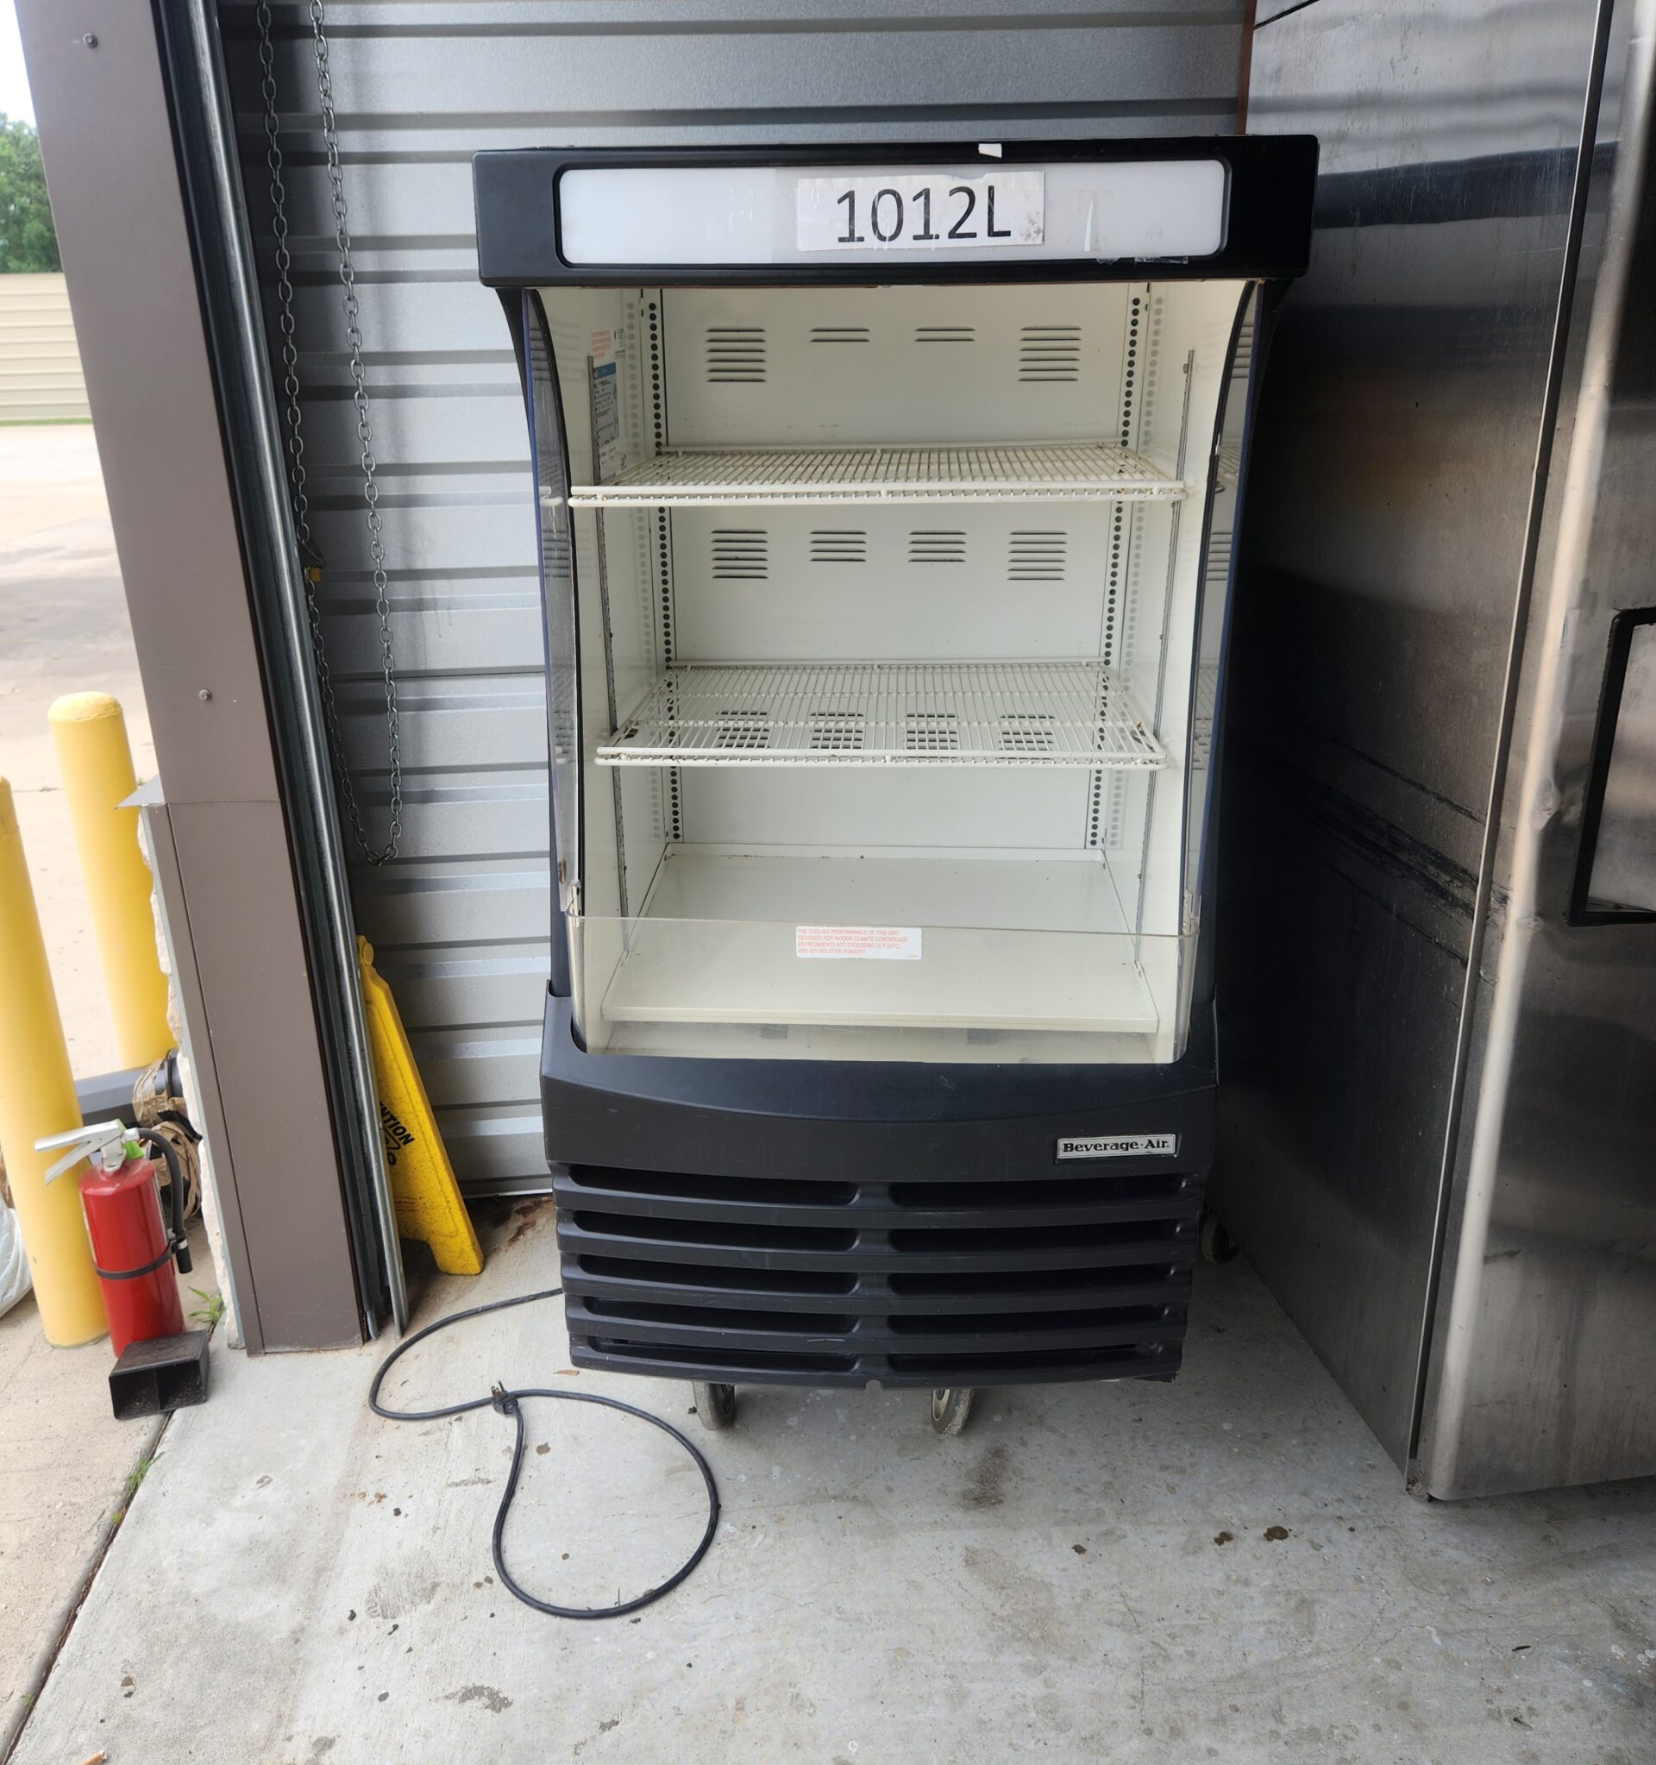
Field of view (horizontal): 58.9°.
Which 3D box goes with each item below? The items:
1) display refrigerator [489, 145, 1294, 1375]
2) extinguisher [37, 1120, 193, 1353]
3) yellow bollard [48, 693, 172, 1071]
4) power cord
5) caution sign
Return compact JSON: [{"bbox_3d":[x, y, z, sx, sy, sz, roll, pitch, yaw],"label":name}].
[{"bbox_3d":[0.078,-0.067,1.893,0.780,1.545,0.690,1,23,3],"label":"display refrigerator"},{"bbox_3d":[-1.027,0.525,2.139,0.190,0.390,0.115,-13,23,-27],"label":"extinguisher"},{"bbox_3d":[-1.238,0.102,2.639,0.111,0.900,0.111,-1,21,0],"label":"yellow bollard"},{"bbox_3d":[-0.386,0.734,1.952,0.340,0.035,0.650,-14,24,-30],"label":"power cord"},{"bbox_3d":[-0.709,0.339,2.325,0.280,0.590,0.060,-1,15,0],"label":"caution sign"}]

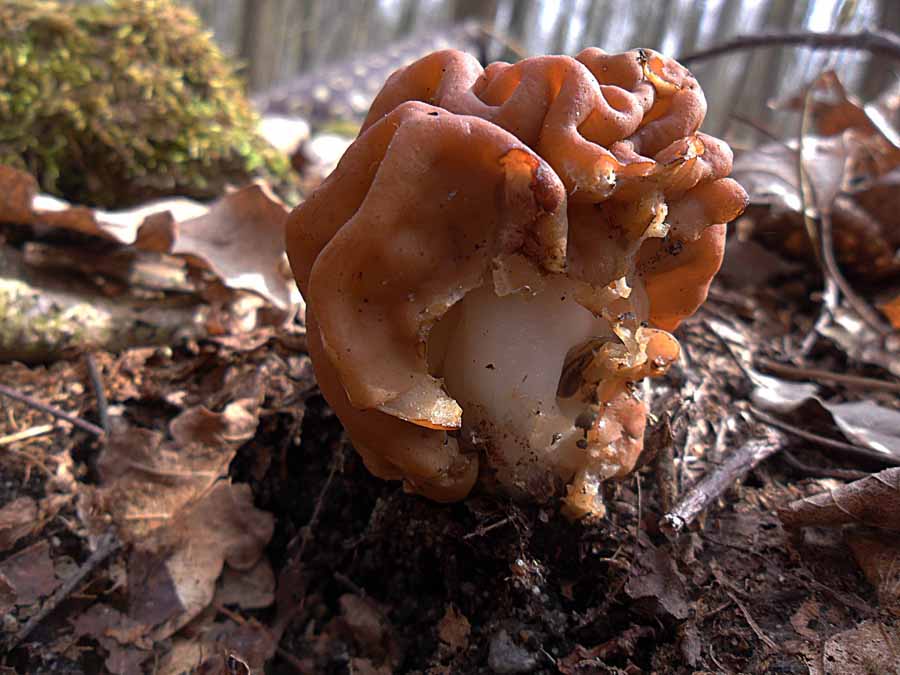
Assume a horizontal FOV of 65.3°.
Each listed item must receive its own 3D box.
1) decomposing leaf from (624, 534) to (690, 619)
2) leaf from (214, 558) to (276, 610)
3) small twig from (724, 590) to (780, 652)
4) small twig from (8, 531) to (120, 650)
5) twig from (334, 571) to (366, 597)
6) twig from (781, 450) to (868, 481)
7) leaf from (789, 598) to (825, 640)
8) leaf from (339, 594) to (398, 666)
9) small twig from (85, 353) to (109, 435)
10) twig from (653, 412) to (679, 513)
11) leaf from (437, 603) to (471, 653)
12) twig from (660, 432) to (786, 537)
[{"bbox_3d":[0.054,0.064,0.189,0.016,0.005,0.024,-3,39,-8],"label":"decomposing leaf"},{"bbox_3d":[-0.052,0.063,0.179,0.015,0.004,0.015,-9,40,-15],"label":"leaf"},{"bbox_3d":[0.076,0.071,0.176,0.002,0.002,0.020,-4,25,-15],"label":"small twig"},{"bbox_3d":[-0.095,0.062,0.176,0.004,0.003,0.040,7,24,9],"label":"small twig"},{"bbox_3d":[-0.026,0.063,0.181,0.011,0.002,0.002,23,31,38],"label":"twig"},{"bbox_3d":[0.130,0.044,0.244,0.027,0.002,0.003,16,27,27],"label":"twig"},{"bbox_3d":[0.090,0.071,0.178,0.007,0.002,0.013,23,42,22],"label":"leaf"},{"bbox_3d":[-0.020,0.070,0.168,0.014,0.004,0.021,-21,45,-28],"label":"leaf"},{"bbox_3d":[-0.133,0.020,0.265,0.004,0.003,0.048,-18,46,-23],"label":"small twig"},{"bbox_3d":[0.074,0.043,0.240,0.006,0.005,0.041,9,45,5],"label":"twig"},{"bbox_3d":[0.001,0.070,0.169,0.008,0.002,0.012,-3,39,-9],"label":"leaf"},{"bbox_3d":[0.093,0.047,0.233,0.075,0.006,0.007,-18,31,-39],"label":"twig"}]

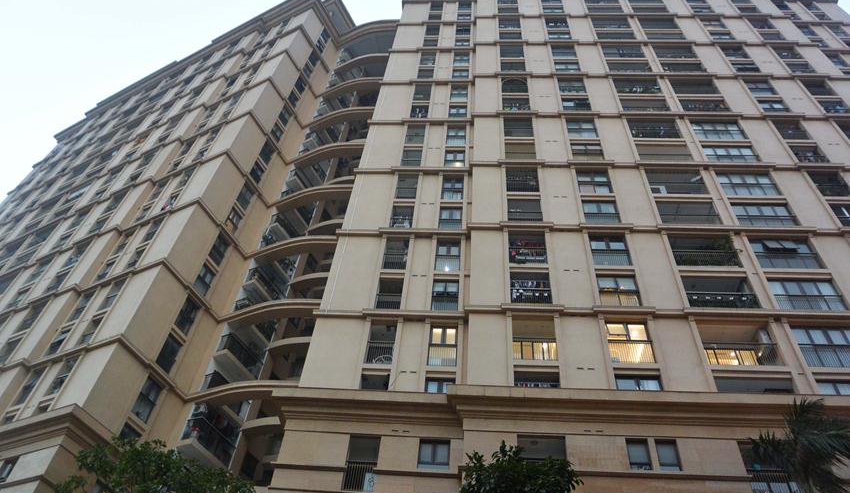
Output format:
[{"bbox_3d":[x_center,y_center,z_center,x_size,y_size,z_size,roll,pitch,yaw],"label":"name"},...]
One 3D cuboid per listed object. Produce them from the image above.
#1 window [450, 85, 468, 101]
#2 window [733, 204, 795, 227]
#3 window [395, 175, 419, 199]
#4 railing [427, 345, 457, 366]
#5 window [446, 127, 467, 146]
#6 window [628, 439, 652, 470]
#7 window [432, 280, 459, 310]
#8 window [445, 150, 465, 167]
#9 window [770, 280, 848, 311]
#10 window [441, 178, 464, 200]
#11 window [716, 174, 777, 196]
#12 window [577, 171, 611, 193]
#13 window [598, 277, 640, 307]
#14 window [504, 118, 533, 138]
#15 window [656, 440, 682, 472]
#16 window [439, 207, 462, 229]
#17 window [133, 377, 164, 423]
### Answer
[{"bbox_3d":[2.538,-11.133,46.311,1.220,2.400,0.150,1,-50,4],"label":"window"},{"bbox_3d":[18.283,-1.689,34.318,3.020,2.100,0.180,1,-50,4],"label":"window"},{"bbox_3d":[-1.064,-3.503,38.005,1.210,2.350,0.180,1,-50,4],"label":"window"},{"bbox_3d":[0.775,4.708,27.547,1.231,1.174,0.080,1,-50,4],"label":"railing"},{"bbox_3d":[2.075,-7.298,42.329,1.290,2.300,0.180,1,-50,4],"label":"window"},{"bbox_3d":[7.733,7.497,22.877,0.780,1.320,0.150,1,-50,4],"label":"window"},{"bbox_3d":[0.985,2.316,30.211,1.220,2.130,0.150,1,-50,4],"label":"window"},{"bbox_3d":[1.907,-5.535,40.262,1.250,2.100,0.180,1,-50,4],"label":"window"},{"bbox_3d":[17.435,2.276,29.043,3.012,2.150,0.200,1,-50,4],"label":"window"},{"bbox_3d":[1.653,-3.490,37.866,1.310,2.350,0.180,1,-50,4],"label":"window"},{"bbox_3d":[18.169,-3.466,35.793,2.870,2.200,0.200,1,-50,4],"label":"window"},{"bbox_3d":[9.649,-3.635,36.307,1.800,2.290,0.150,1,-50,4],"label":"window"},{"bbox_3d":[9.013,2.140,29.626,1.762,2.150,0.200,1,-50,4],"label":"window"},{"bbox_3d":[6.060,-7.656,41.147,1.800,2.430,0.150,1,-50,4],"label":"window"},{"bbox_3d":[9.041,7.738,23.643,0.800,1.330,0.180,1,-50,4],"label":"window"},{"bbox_3d":[1.460,-1.577,35.623,1.300,2.100,0.180,1,-50,4],"label":"window"},{"bbox_3d":[-14.324,7.864,33.042,0.200,2.100,1.004,-18,-54,19],"label":"window"}]

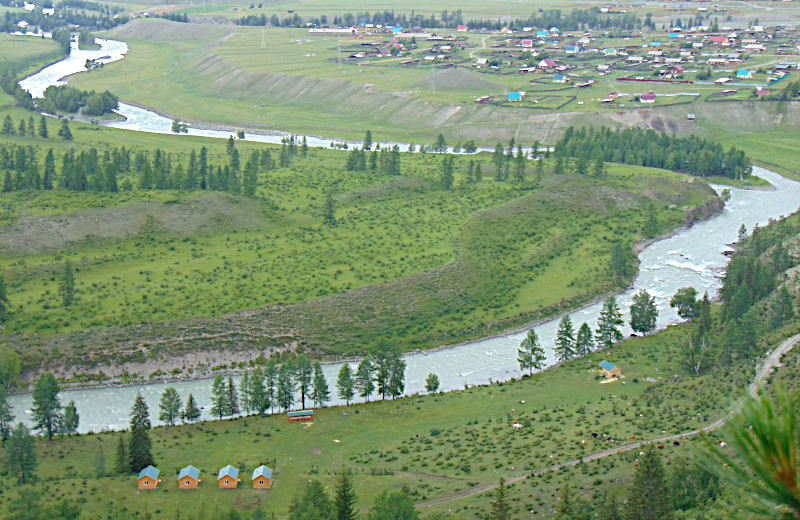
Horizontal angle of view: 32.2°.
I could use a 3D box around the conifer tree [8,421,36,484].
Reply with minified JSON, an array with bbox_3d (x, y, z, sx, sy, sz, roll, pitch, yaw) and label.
[{"bbox_3d":[-95.720,48.980,350.680,7.360,16.510,7.360,0,14,0],"label":"conifer tree"}]

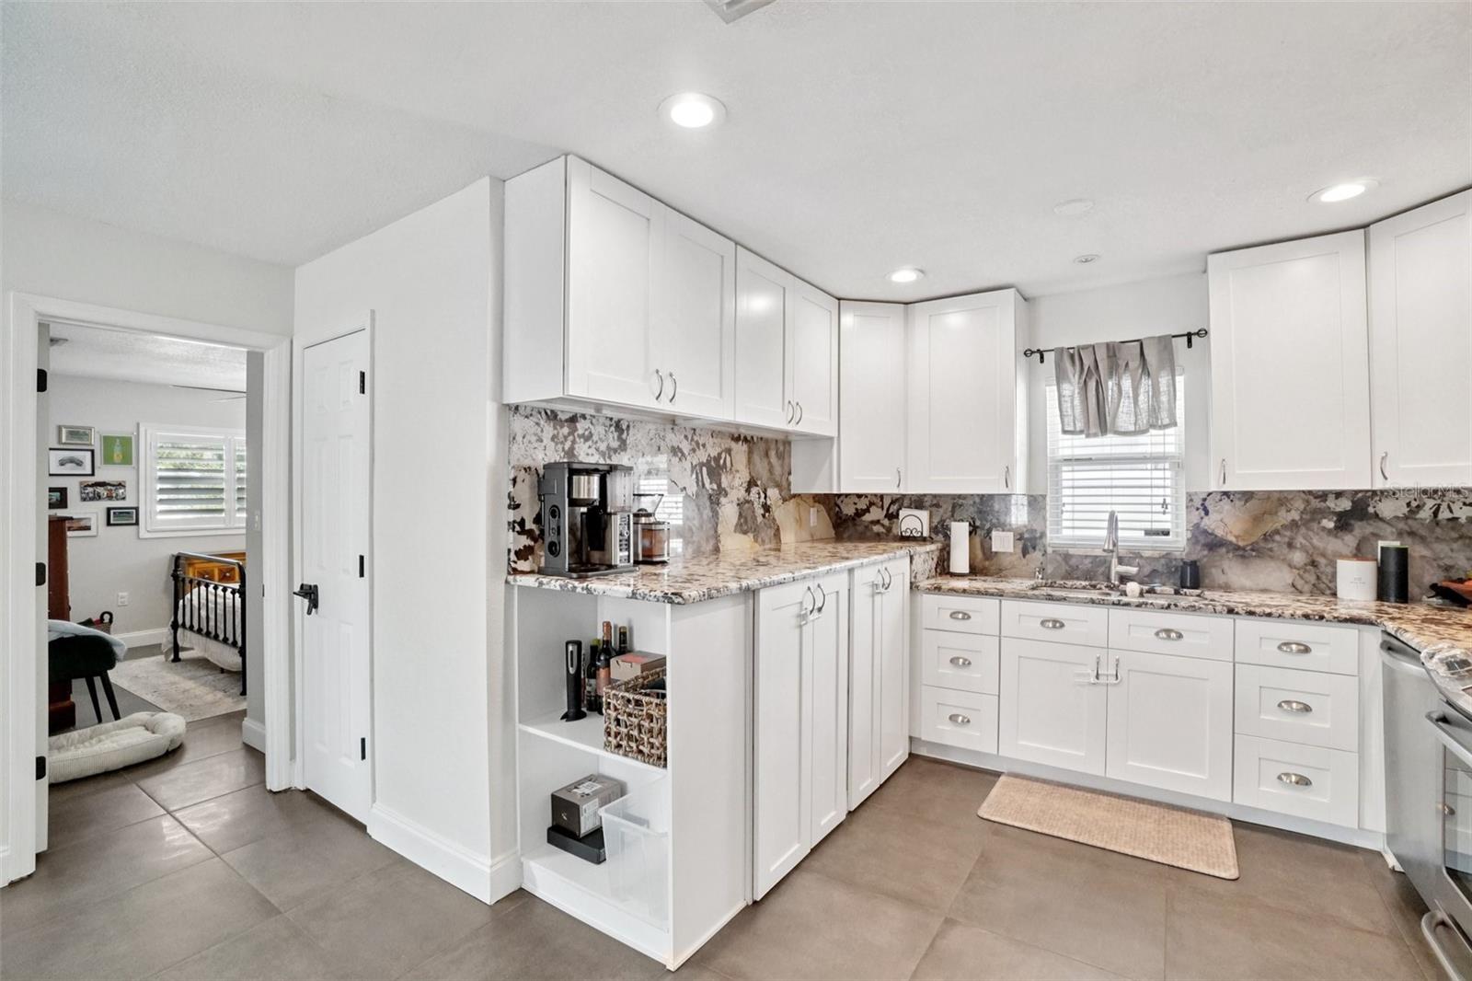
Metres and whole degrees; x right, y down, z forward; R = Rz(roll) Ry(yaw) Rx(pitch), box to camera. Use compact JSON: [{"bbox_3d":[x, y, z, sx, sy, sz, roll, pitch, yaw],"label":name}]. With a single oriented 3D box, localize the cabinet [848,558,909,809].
[{"bbox_3d":[0.456,0.858,3.084,0.610,1.050,0.675,0,0,36],"label":"cabinet"}]

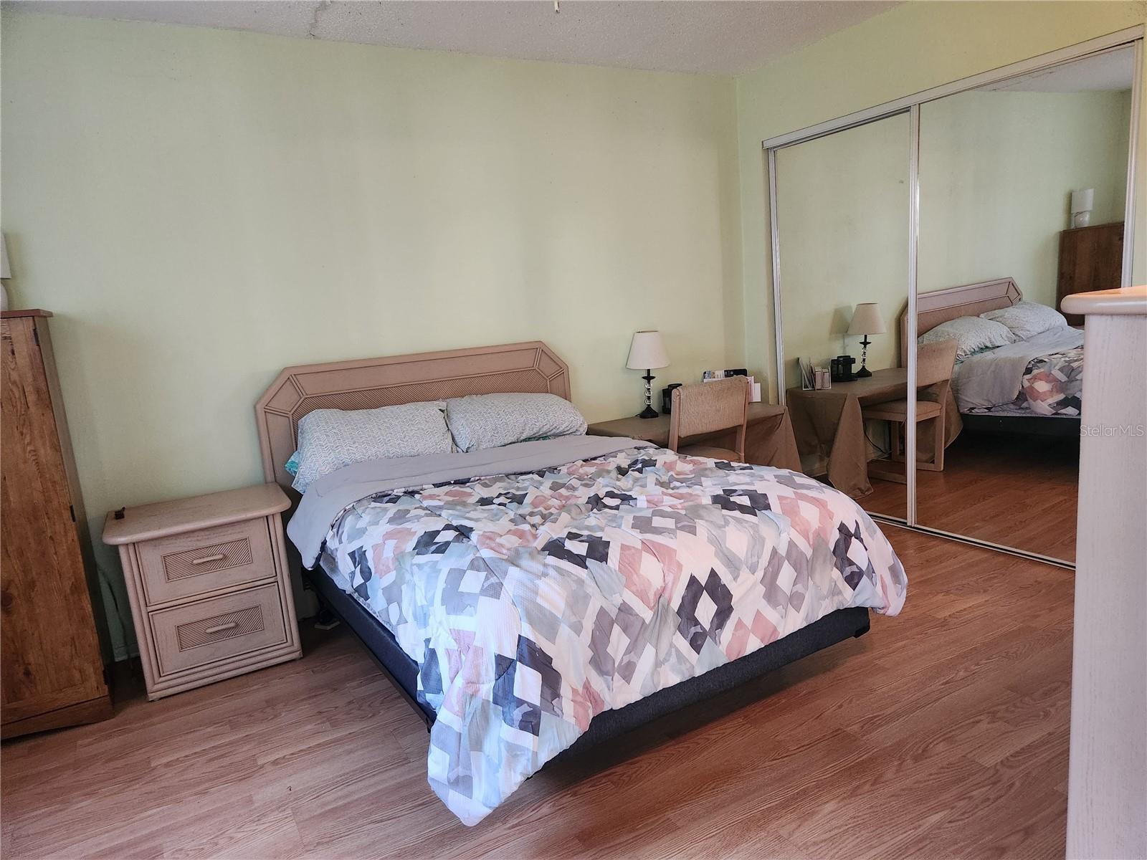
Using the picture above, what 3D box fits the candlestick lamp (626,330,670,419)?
[{"bbox_3d":[0.414,-0.303,4.205,0.239,0.481,0.239,-4,10,1],"label":"candlestick lamp"}]

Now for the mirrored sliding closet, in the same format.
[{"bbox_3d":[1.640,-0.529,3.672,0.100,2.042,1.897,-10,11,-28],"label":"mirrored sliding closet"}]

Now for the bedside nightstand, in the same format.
[{"bbox_3d":[-1.357,0.584,2.865,0.598,0.606,0.438,-10,11,-28],"label":"bedside nightstand"}]

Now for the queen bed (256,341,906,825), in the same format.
[{"bbox_3d":[-0.129,0.252,2.929,1.703,1.044,2.022,-10,12,-28],"label":"queen bed"}]

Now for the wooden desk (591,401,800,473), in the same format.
[{"bbox_3d":[0.651,0.209,4.206,1.076,0.558,0.548,-10,11,-28],"label":"wooden desk"}]

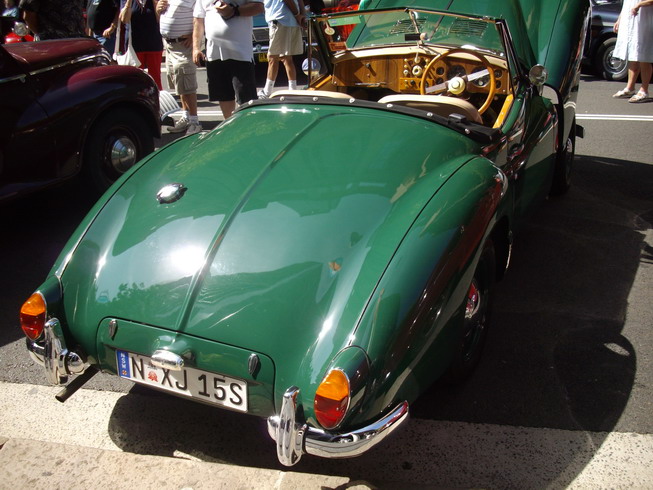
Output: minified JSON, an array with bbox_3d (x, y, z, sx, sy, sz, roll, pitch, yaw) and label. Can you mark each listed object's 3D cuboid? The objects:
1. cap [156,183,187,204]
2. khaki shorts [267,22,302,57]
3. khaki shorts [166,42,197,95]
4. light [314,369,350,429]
[{"bbox_3d":[-0.603,-0.194,2.706,0.108,0.045,0.105,-1,41,29],"label":"cap"},{"bbox_3d":[-0.506,-2.571,8.714,0.360,0.440,0.380,-13,25,-23],"label":"khaki shorts"},{"bbox_3d":[-1.480,-1.804,7.075,0.320,0.570,0.380,-20,29,-36],"label":"khaki shorts"},{"bbox_3d":[0.022,0.433,1.990,0.115,0.185,0.100,10,26,25],"label":"light"}]

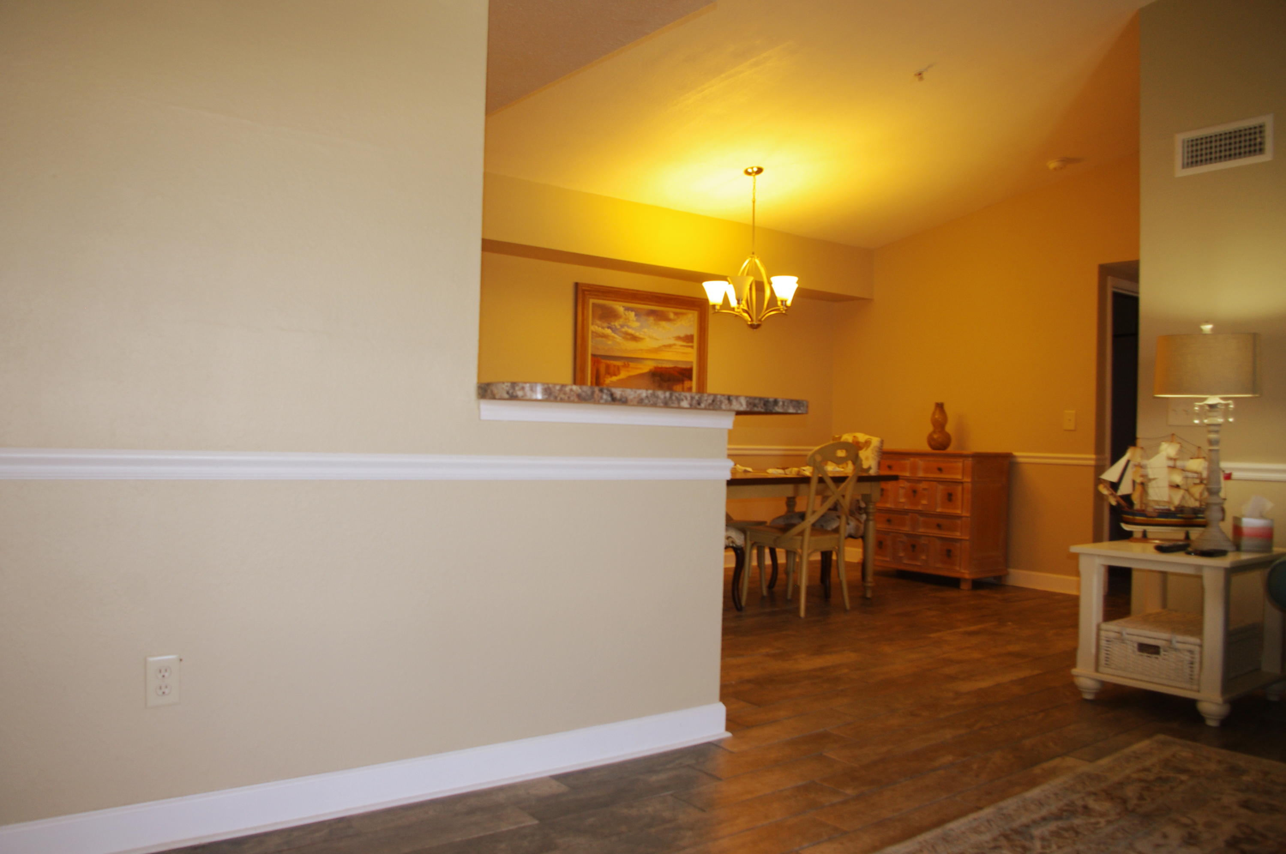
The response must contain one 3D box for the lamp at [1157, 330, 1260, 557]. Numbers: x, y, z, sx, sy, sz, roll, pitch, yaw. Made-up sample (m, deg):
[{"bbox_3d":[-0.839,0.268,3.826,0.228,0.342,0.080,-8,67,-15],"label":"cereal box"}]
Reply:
[{"bbox_3d":[2.226,0.033,3.801,0.310,0.899,0.390,2,0,-35],"label":"lamp"}]

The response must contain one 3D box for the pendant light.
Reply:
[{"bbox_3d":[0.681,-1.087,5.842,0.580,0.992,0.580,2,0,-35],"label":"pendant light"}]

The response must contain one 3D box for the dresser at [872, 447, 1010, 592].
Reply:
[{"bbox_3d":[2.053,0.625,6.854,0.450,0.900,1.000,2,0,-35],"label":"dresser"}]

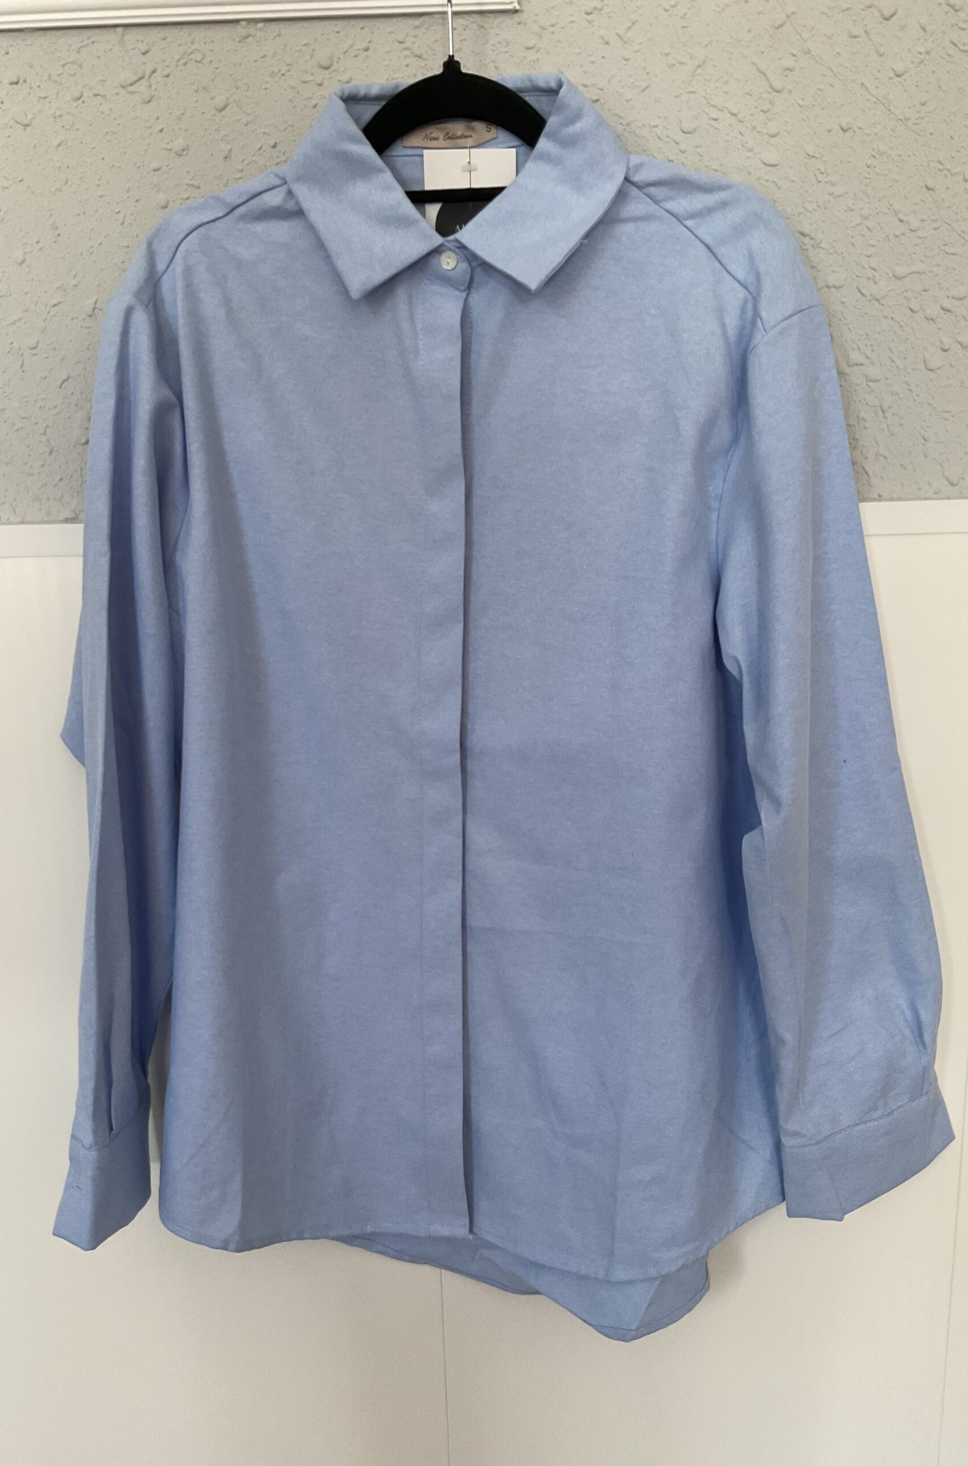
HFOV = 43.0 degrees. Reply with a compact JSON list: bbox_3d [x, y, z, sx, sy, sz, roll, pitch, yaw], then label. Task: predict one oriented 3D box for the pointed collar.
[{"bbox_3d":[-0.017,-0.321,0.720,0.200,0.127,0.110,-1,14,1],"label":"pointed collar"}]

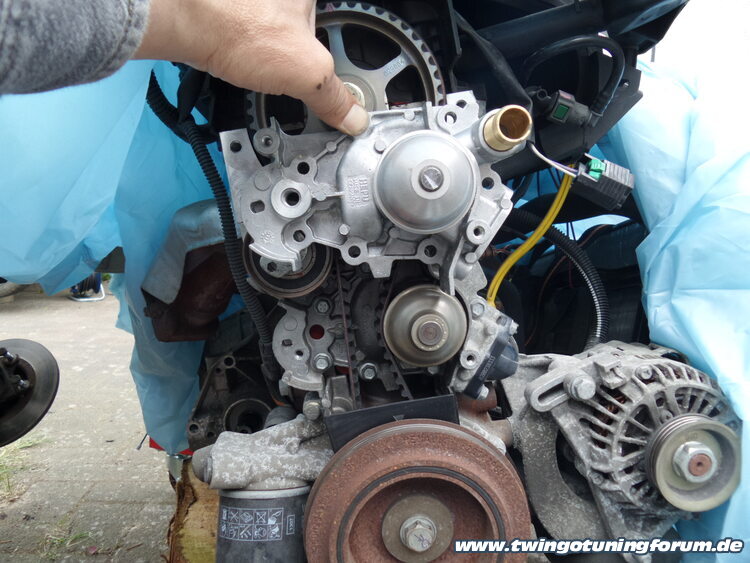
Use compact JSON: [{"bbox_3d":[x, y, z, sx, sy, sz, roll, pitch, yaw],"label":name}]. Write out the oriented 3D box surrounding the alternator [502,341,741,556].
[{"bbox_3d":[0.188,0.130,0.415,0.165,0.155,0.155,0,6,0],"label":"alternator"}]

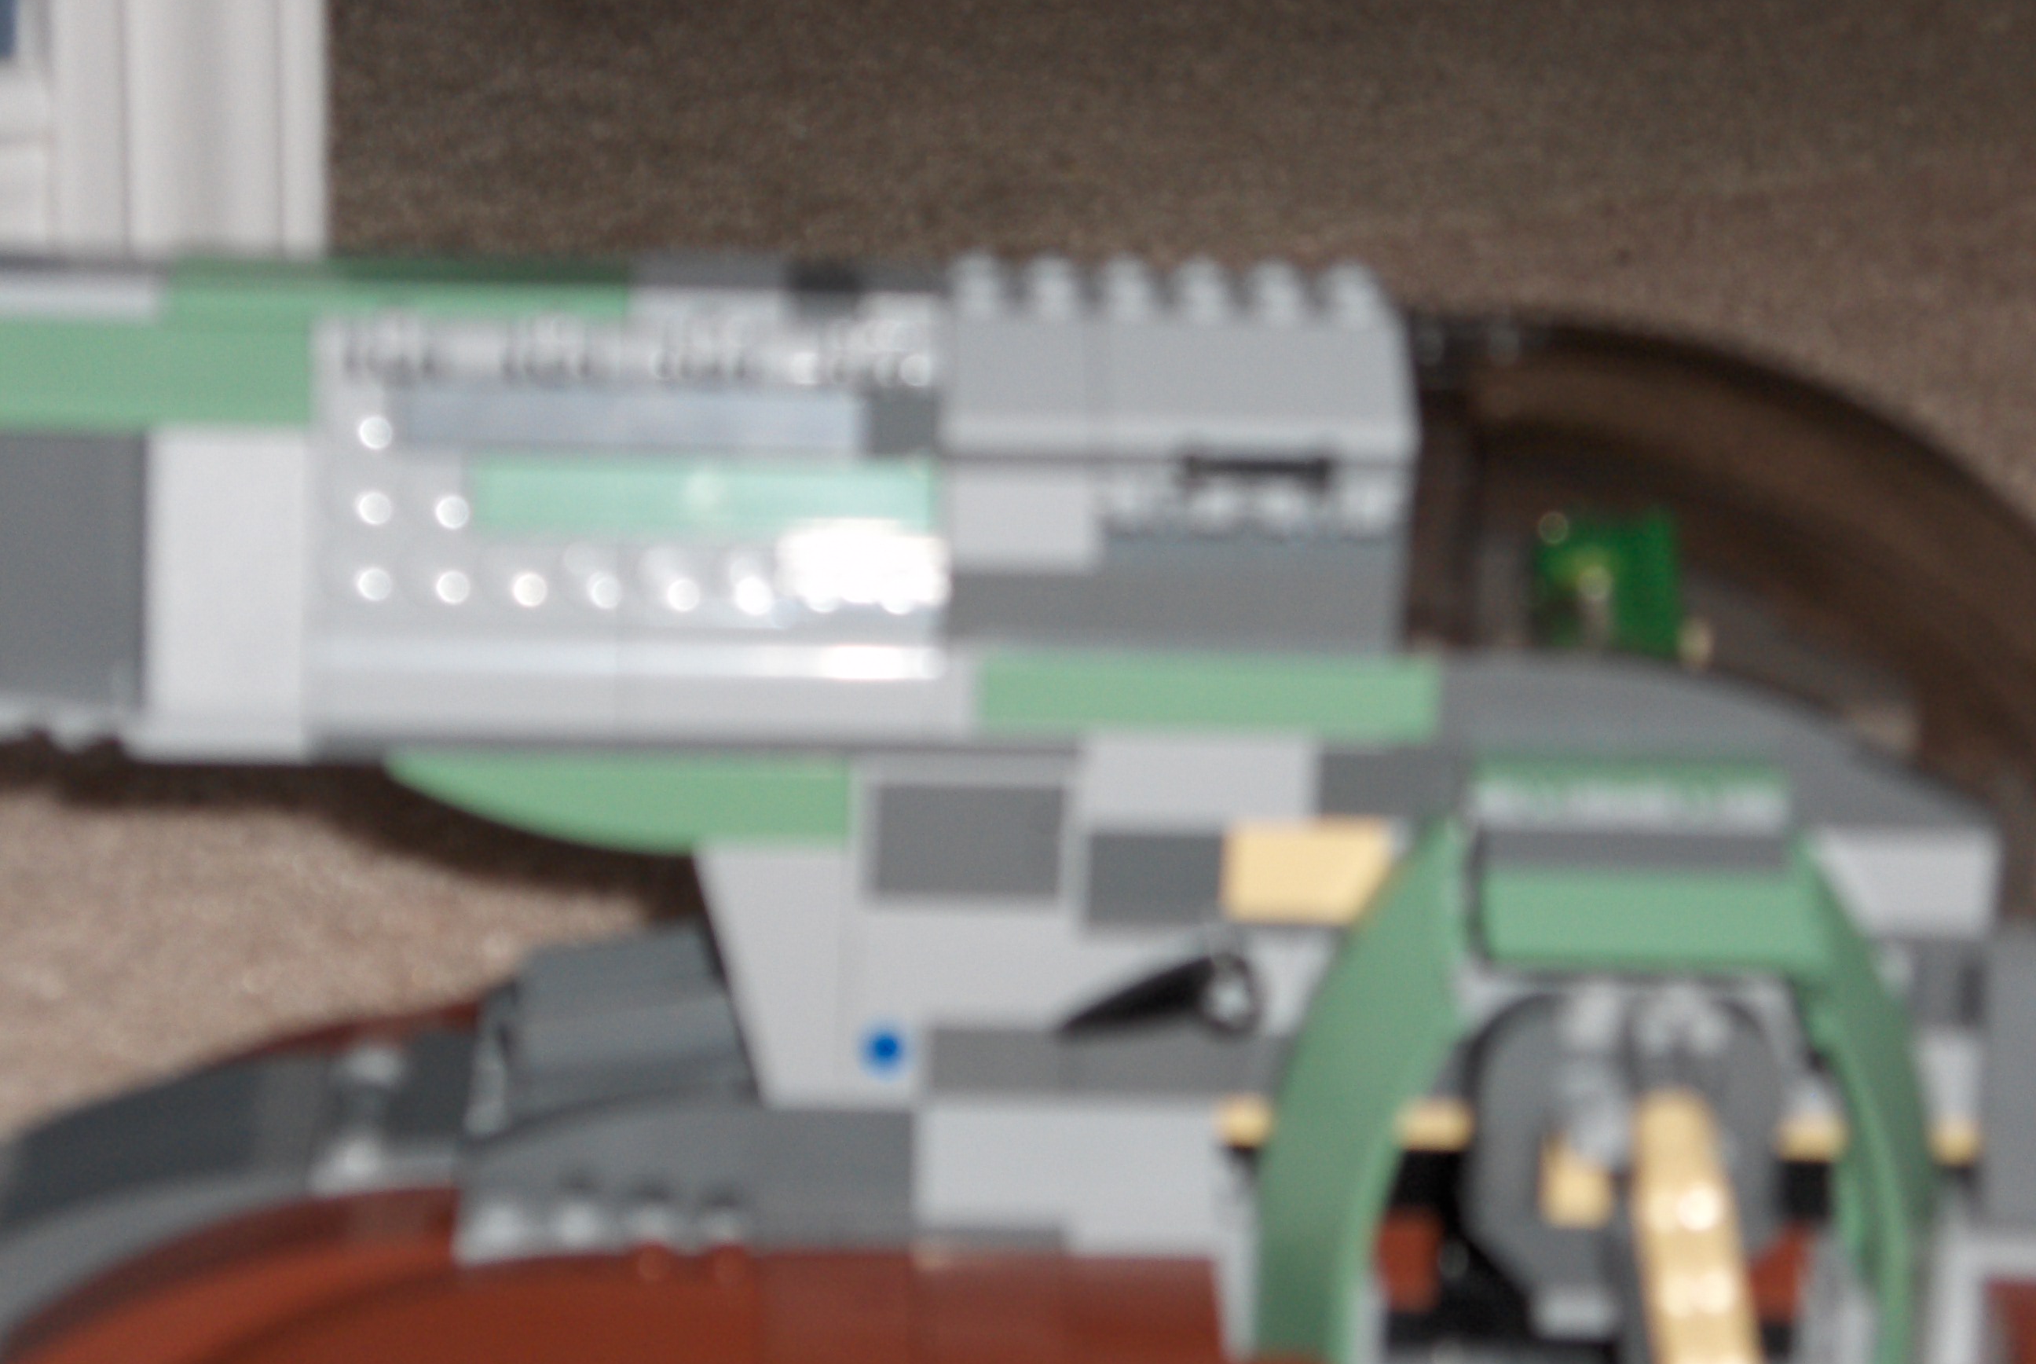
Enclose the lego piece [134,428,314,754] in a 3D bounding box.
[{"bbox_3d":[-0.082,-0.009,0.451,0.017,0.034,0.008,1,4,0],"label":"lego piece"}]

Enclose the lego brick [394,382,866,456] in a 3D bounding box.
[{"bbox_3d":[-0.040,-0.027,0.449,0.048,0.008,0.003,1,3,0],"label":"lego brick"}]

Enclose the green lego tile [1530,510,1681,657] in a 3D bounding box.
[{"bbox_3d":[0.065,-0.011,0.482,0.016,0.016,0.003,2,13,0],"label":"green lego tile"}]

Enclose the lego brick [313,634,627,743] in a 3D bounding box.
[{"bbox_3d":[-0.057,0.000,0.451,0.032,0.010,0.008,1,4,0],"label":"lego brick"}]

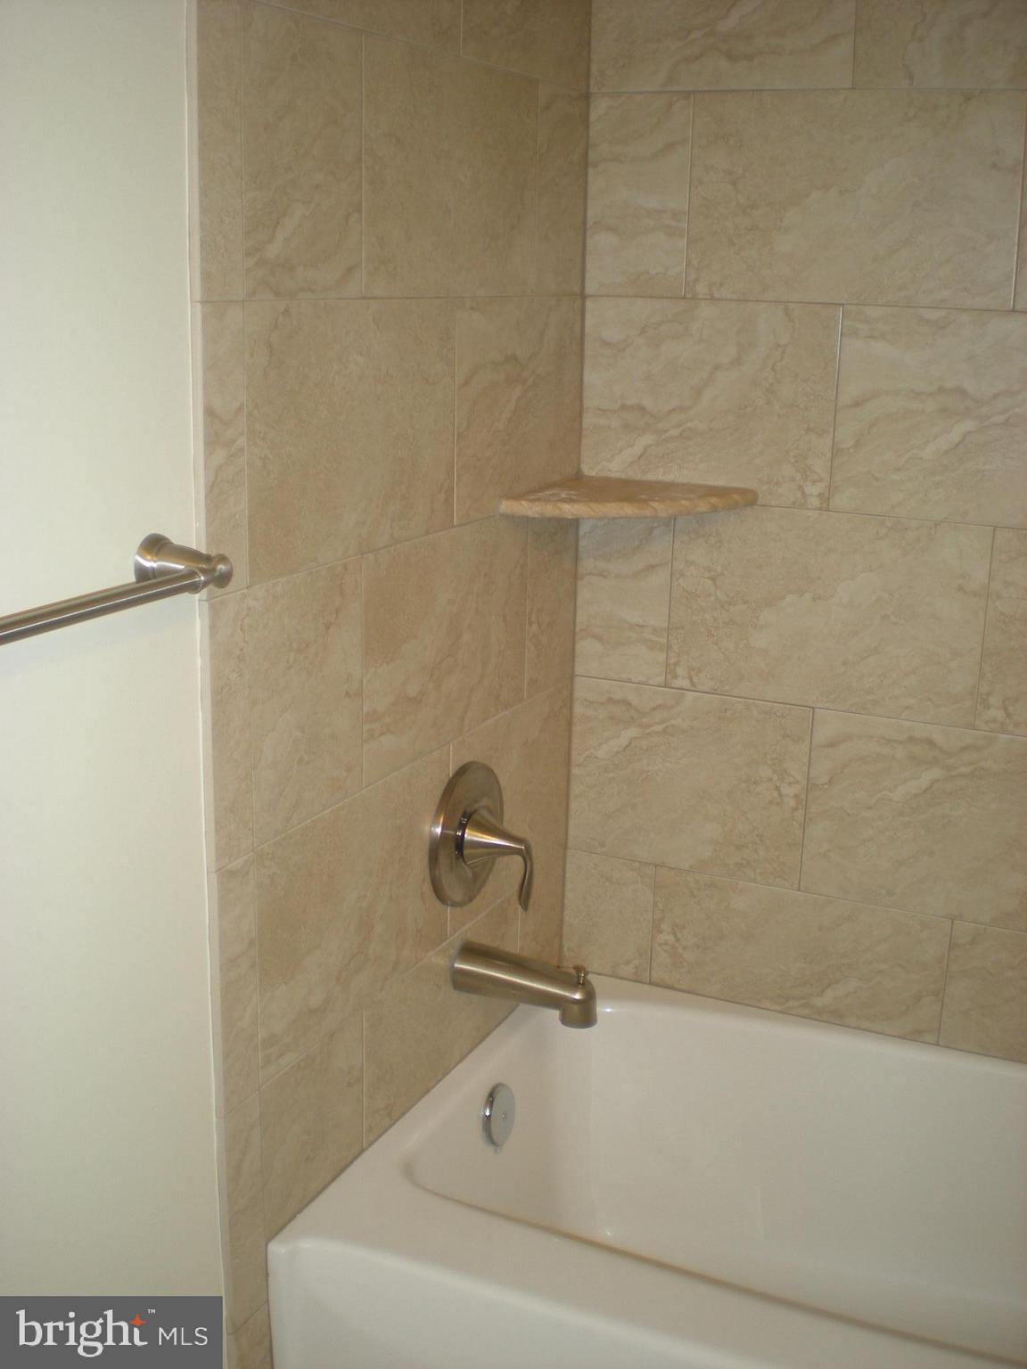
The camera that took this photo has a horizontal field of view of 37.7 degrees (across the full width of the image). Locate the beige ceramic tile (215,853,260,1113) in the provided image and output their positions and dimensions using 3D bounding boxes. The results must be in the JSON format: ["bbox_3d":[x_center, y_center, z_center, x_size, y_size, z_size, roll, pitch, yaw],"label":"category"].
[{"bbox_3d":[-0.261,0.283,1.421,0.009,0.251,0.057,8,17,24],"label":"beige ceramic tile"}]

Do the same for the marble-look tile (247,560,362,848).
[{"bbox_3d":[-0.204,0.012,1.469,0.010,0.253,0.201,8,17,24],"label":"marble-look tile"}]

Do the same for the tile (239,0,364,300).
[{"bbox_3d":[-0.188,-0.468,1.333,0.009,0.251,0.194,8,17,24],"label":"tile"}]

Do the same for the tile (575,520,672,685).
[{"bbox_3d":[0.148,-0.128,2.018,0.137,0.253,0.010,8,17,24],"label":"tile"}]

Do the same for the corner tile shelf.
[{"bbox_3d":[0.143,-0.223,1.837,0.243,0.020,0.243,8,17,24],"label":"corner tile shelf"}]

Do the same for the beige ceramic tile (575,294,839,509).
[{"bbox_3d":[0.242,-0.357,1.896,0.336,0.251,0.009,8,17,24],"label":"beige ceramic tile"}]

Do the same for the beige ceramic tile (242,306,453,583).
[{"bbox_3d":[-0.153,-0.254,1.484,0.009,0.251,0.392,8,17,24],"label":"beige ceramic tile"}]

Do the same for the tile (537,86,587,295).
[{"bbox_3d":[0.056,-0.600,1.832,0.009,0.251,0.150,8,17,24],"label":"tile"}]

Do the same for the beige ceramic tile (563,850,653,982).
[{"bbox_3d":[0.138,0.327,2.142,0.137,0.181,0.010,8,17,24],"label":"beige ceramic tile"}]

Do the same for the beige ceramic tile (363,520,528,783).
[{"bbox_3d":[-0.073,-0.056,1.723,0.009,0.251,0.394,8,17,24],"label":"beige ceramic tile"}]

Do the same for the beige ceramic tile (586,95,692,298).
[{"bbox_3d":[0.156,-0.609,1.873,0.134,0.251,0.009,8,17,24],"label":"beige ceramic tile"}]

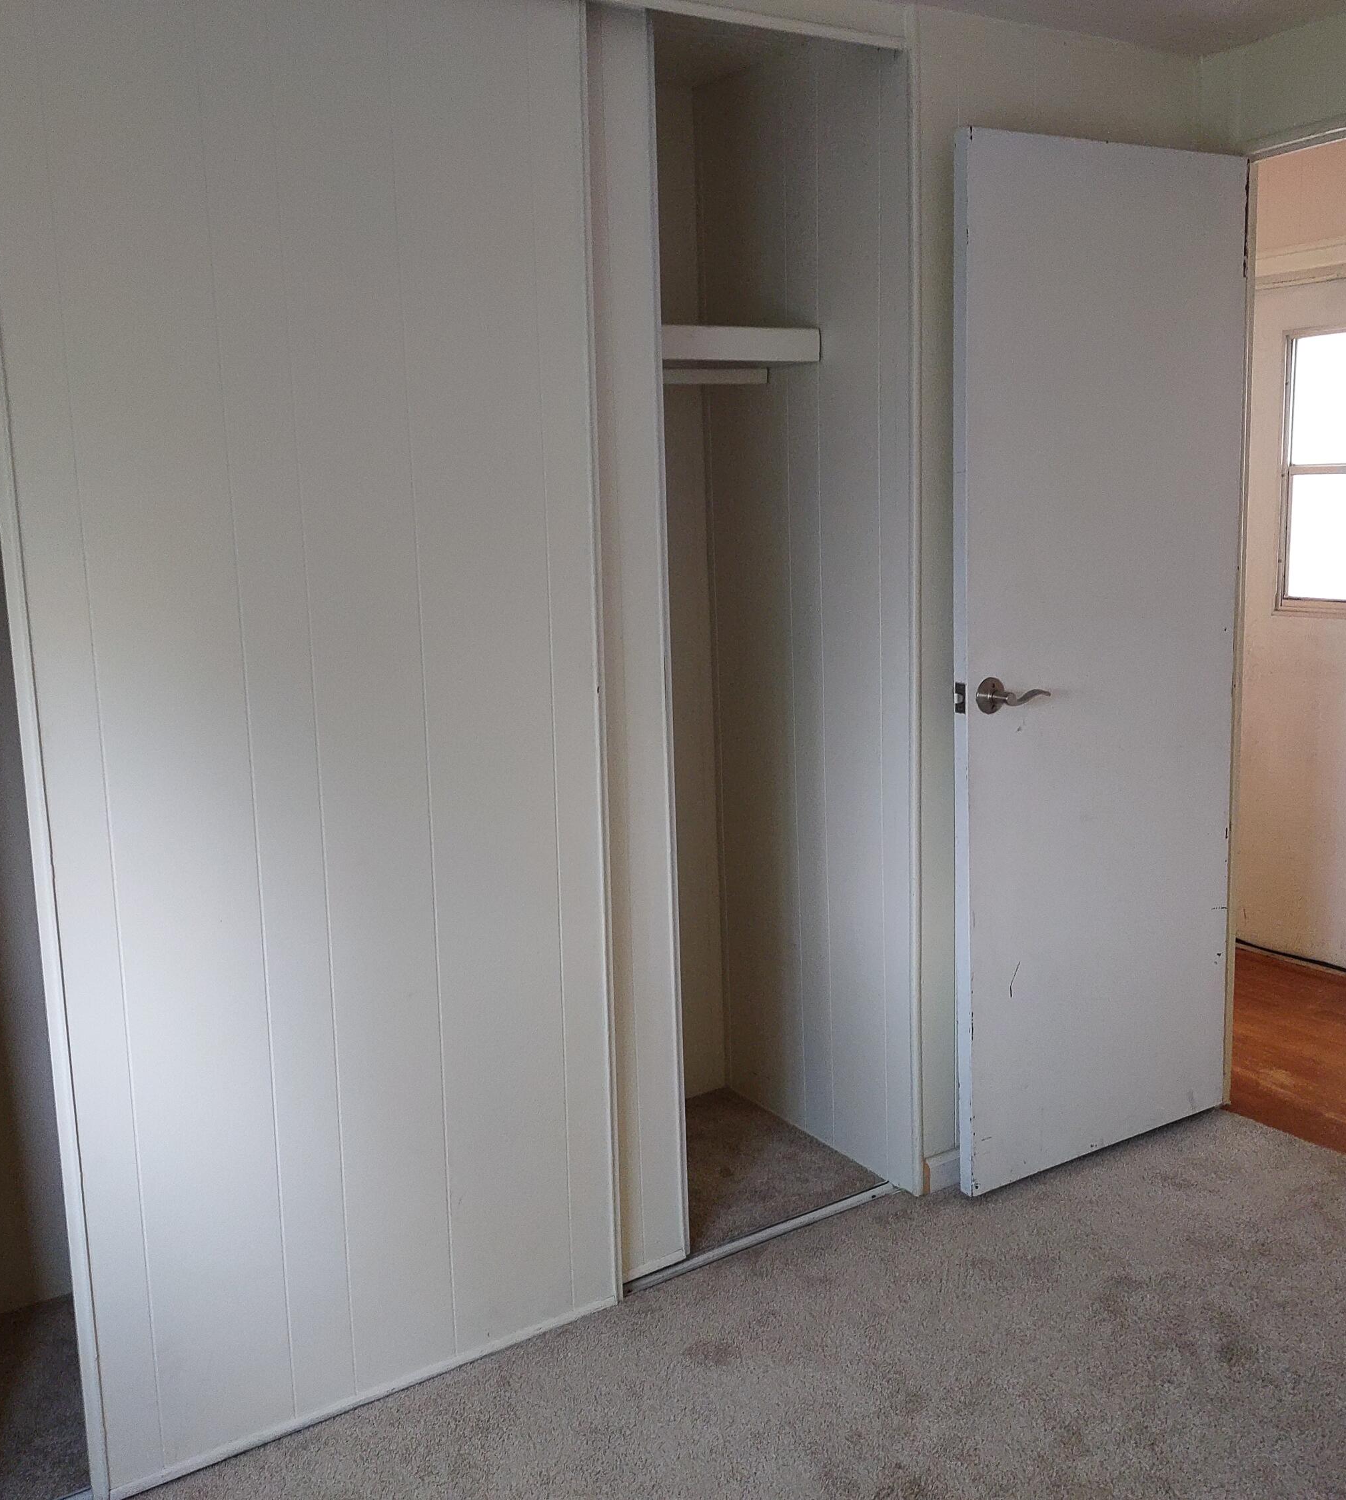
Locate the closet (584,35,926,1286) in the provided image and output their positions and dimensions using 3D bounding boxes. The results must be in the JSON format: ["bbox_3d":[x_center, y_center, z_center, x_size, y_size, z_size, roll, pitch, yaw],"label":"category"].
[{"bbox_3d":[0.001,-0.175,2.861,0.680,2.218,0.673,-9,12,-33],"label":"closet"}]

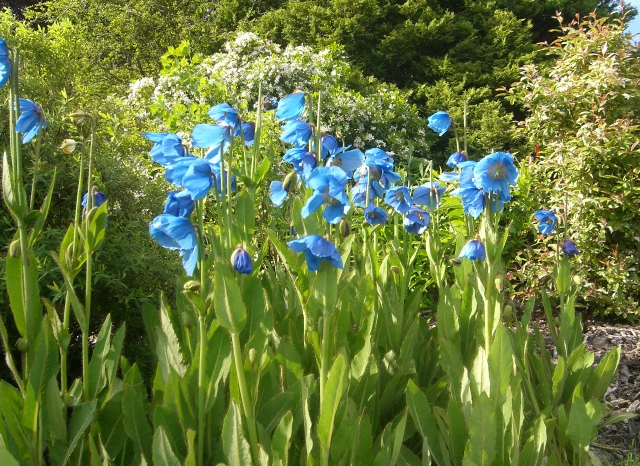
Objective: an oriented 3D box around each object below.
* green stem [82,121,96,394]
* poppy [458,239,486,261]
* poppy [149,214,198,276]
[{"bbox_3d":[-0.525,0.058,1.600,0.024,0.640,0.024,1,6,0],"label":"green stem"},{"bbox_3d":[0.336,0.039,1.550,0.061,0.050,0.058,3,7,24],"label":"poppy"},{"bbox_3d":[-0.296,0.023,1.420,0.090,0.125,0.090,-6,10,-38],"label":"poppy"}]

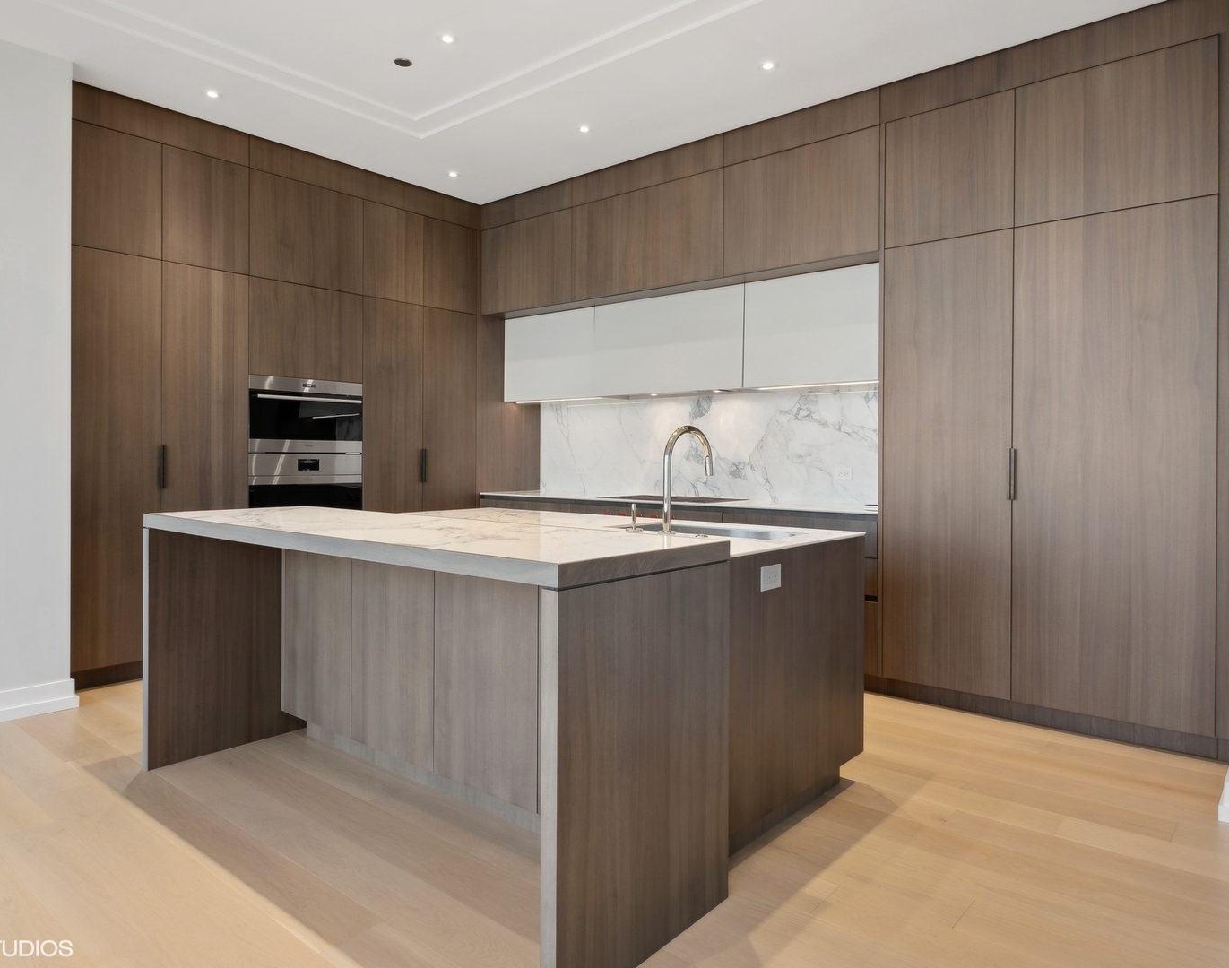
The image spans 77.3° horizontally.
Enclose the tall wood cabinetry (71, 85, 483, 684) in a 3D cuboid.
[{"bbox_3d":[-2.140,-0.515,5.130,0.620,3.080,2.700,2,2,40],"label":"tall wood cabinetry"}]

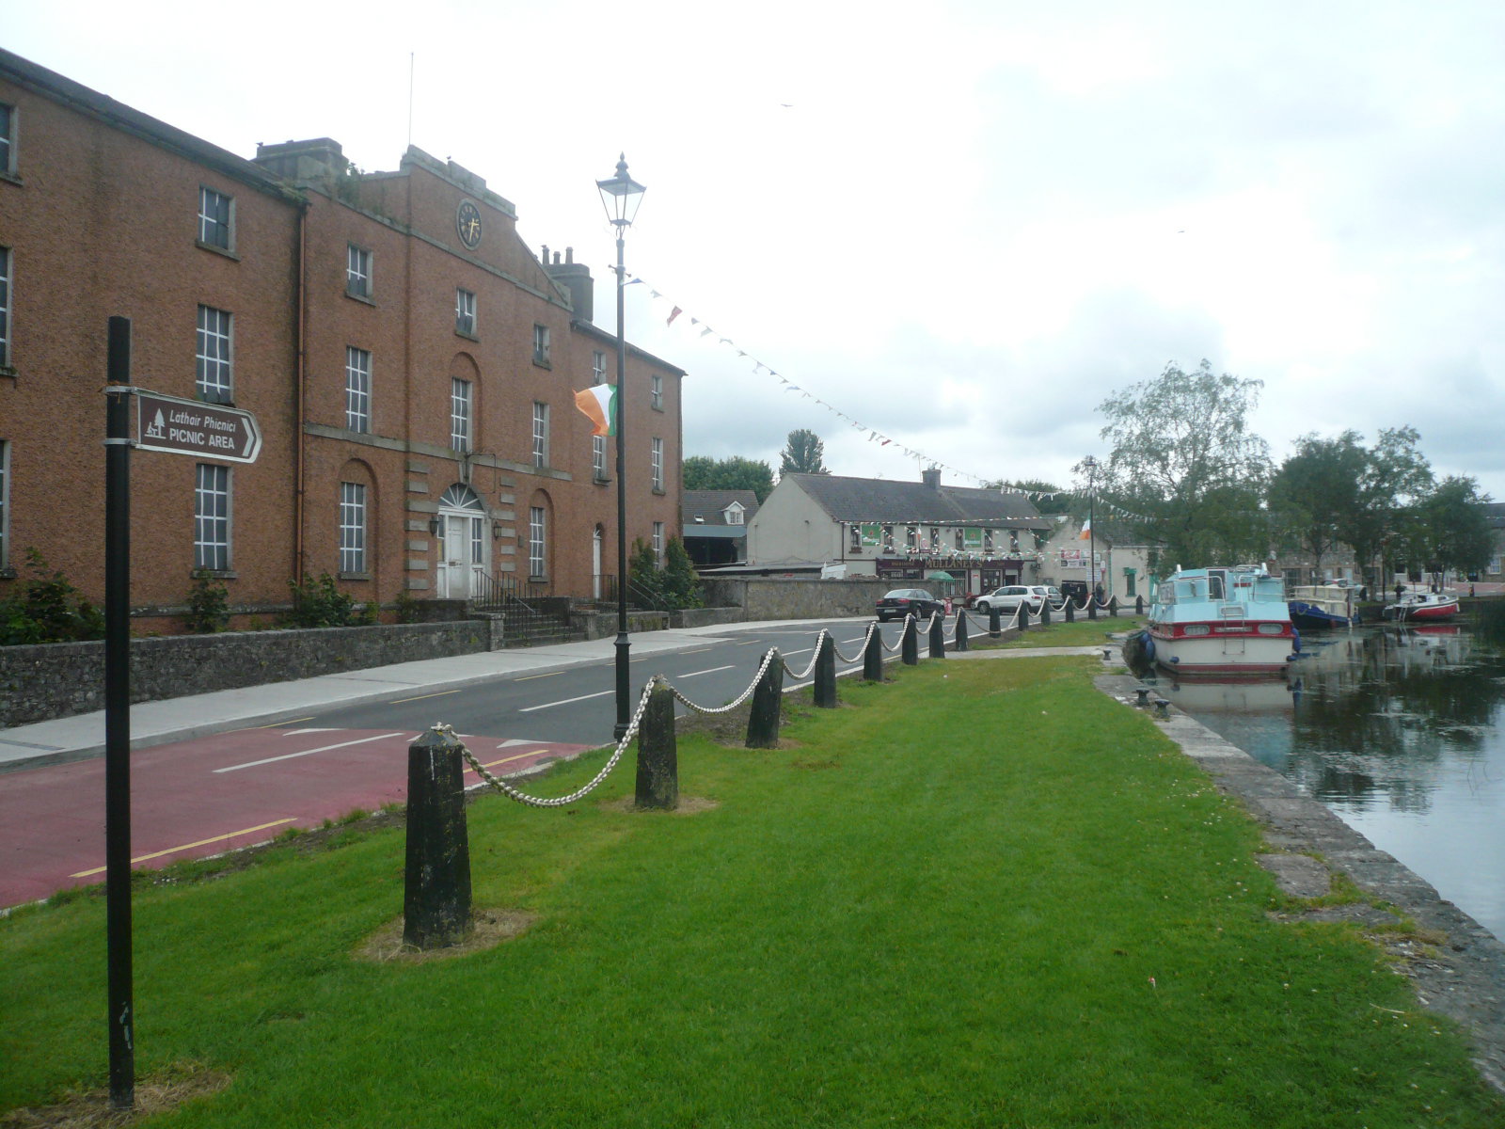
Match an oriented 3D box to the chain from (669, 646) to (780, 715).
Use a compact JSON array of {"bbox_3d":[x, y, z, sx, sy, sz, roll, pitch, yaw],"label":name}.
[{"bbox_3d":[-0.216,1.012,10.432,0.070,0.464,3.056,0,-1,16],"label":"chain"}]

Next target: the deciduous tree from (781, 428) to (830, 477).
[{"bbox_3d":[4.083,-4.358,95.000,4.800,13.200,4.800,0,-1,0],"label":"deciduous tree"}]

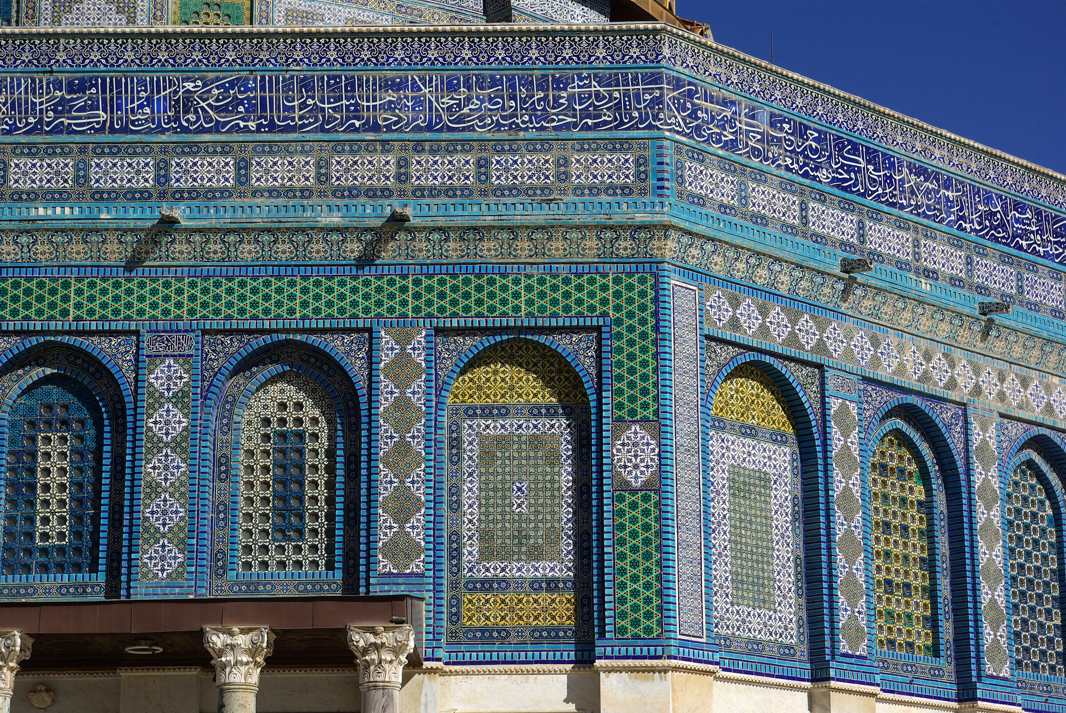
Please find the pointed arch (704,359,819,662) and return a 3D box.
[{"bbox_3d":[2.589,1.714,28.282,1.920,3.520,0.350,13,-20,-43],"label":"pointed arch"}]

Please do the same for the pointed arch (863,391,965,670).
[{"bbox_3d":[4.623,2.194,30.249,1.920,3.420,0.400,13,-20,-43],"label":"pointed arch"}]

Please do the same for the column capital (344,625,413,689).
[{"bbox_3d":[-1.486,2.992,23.884,0.645,0.597,0.645,0,-14,0],"label":"column capital"}]

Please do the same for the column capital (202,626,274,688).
[{"bbox_3d":[-2.885,3.002,23.895,0.650,0.597,0.645,0,-14,0],"label":"column capital"}]

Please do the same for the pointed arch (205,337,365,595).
[{"bbox_3d":[-2.774,1.252,27.311,1.830,2.950,0.400,0,-14,0],"label":"pointed arch"}]

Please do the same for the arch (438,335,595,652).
[{"bbox_3d":[-0.183,1.517,27.188,1.800,3.550,0.350,0,-14,0],"label":"arch"}]

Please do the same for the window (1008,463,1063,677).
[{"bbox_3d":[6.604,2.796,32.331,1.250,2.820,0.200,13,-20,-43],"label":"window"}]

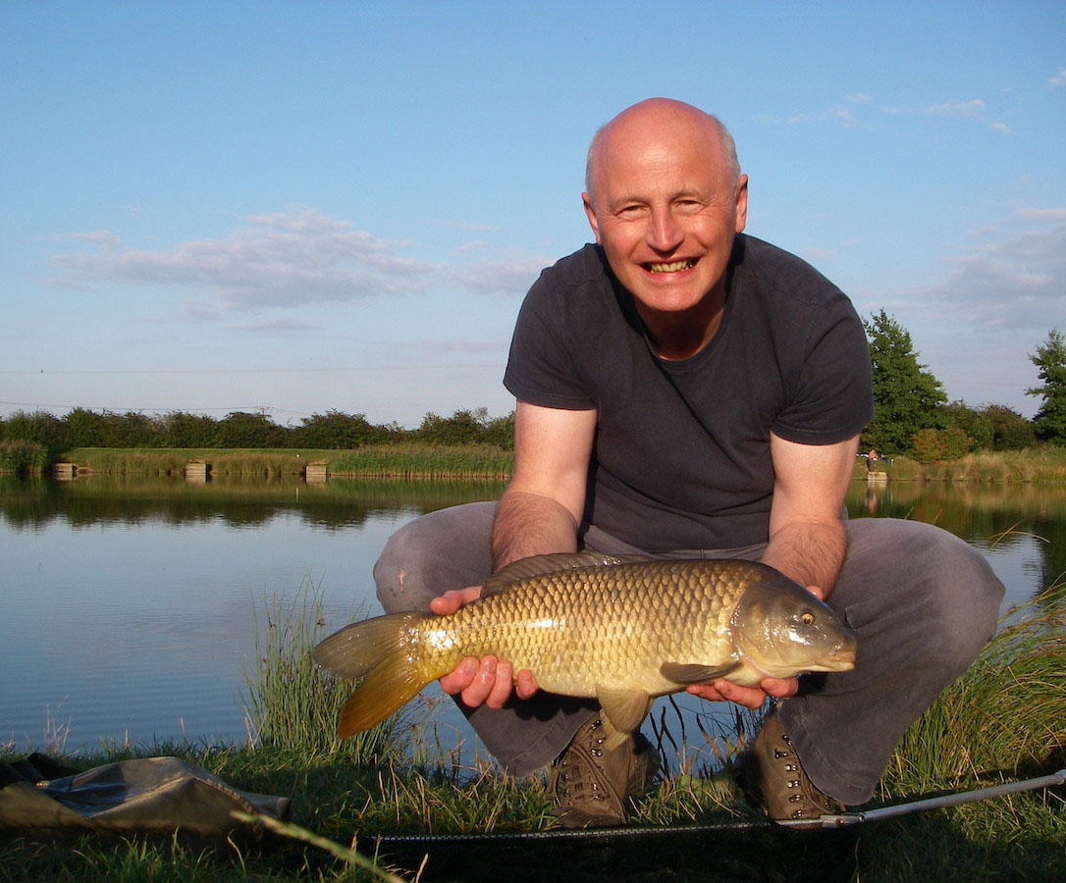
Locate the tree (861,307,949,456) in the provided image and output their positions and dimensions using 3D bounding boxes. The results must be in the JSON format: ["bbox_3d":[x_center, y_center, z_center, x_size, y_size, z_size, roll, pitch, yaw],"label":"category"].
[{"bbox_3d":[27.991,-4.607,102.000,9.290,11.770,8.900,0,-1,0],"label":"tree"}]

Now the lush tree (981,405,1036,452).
[{"bbox_3d":[39.640,-1.025,108.000,5.250,4.180,4.920,0,-1,0],"label":"lush tree"}]

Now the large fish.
[{"bbox_3d":[0.050,0.199,1.250,0.525,0.185,0.110,0,-1,0],"label":"large fish"}]

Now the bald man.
[{"bbox_3d":[0.190,0.050,1.600,0.770,0.900,0.840,0,-1,3],"label":"bald man"}]

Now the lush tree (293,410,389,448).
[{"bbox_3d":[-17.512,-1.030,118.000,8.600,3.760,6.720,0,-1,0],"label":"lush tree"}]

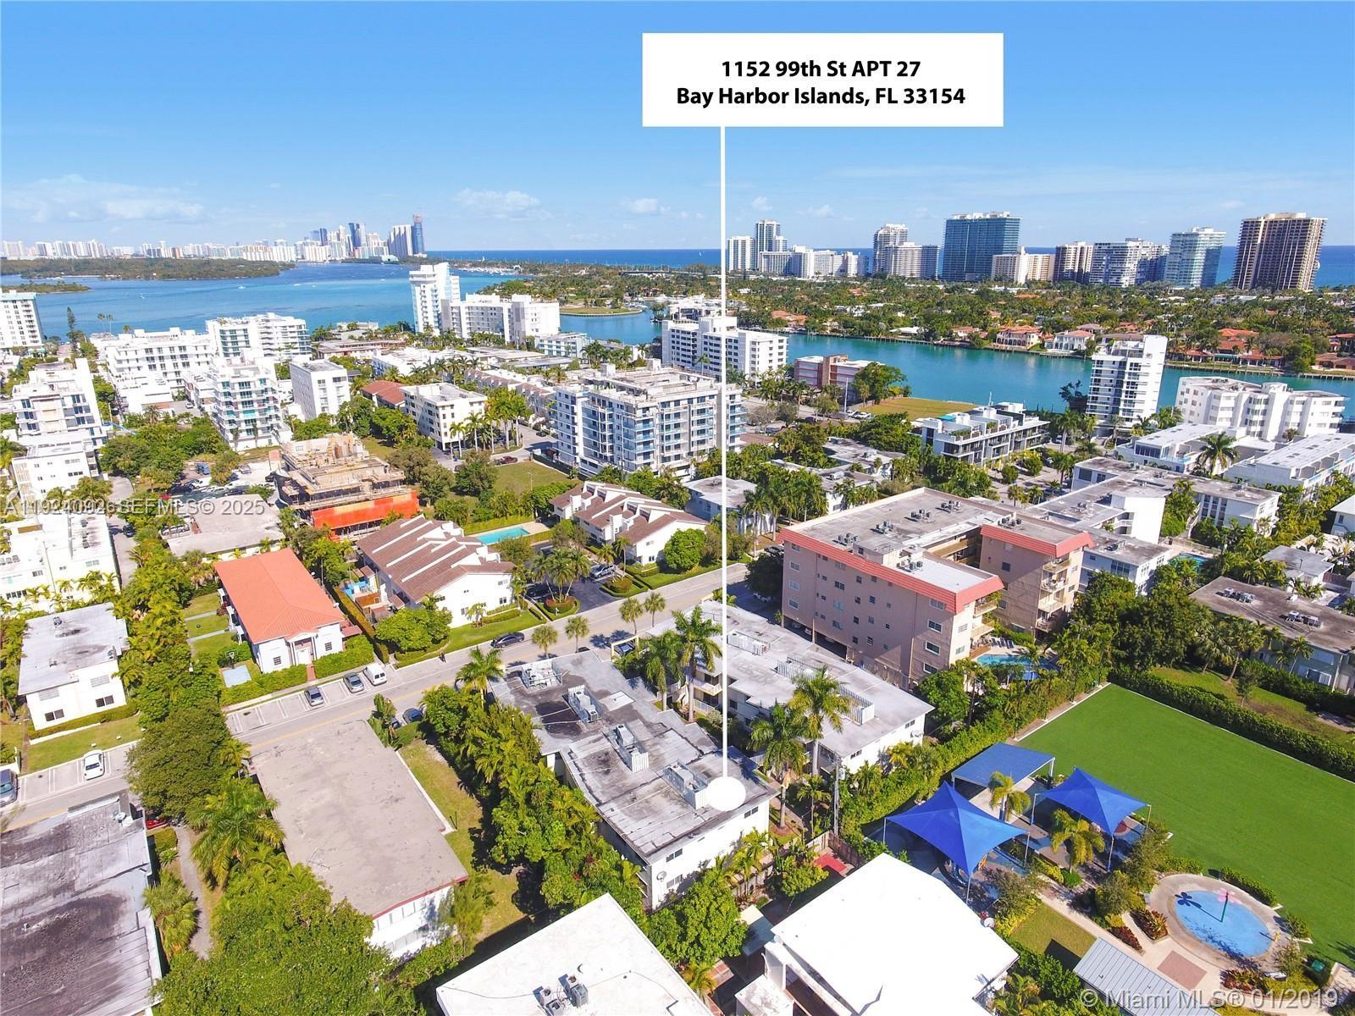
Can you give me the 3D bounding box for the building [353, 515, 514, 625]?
[{"bbox_3d":[-42.129,9.672,136.582,18.159,9.483,31.678,-14,23,-34],"label":"building"}]

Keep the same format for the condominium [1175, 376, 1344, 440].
[{"bbox_3d":[184.927,-32.292,250.800,27.000,14.300,41.000,-17,25,-41],"label":"condominium"}]

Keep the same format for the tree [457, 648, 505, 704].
[{"bbox_3d":[-24.649,22.206,98.645,5.650,9.584,5.650,0,18,0],"label":"tree"}]

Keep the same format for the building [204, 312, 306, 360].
[{"bbox_3d":[-225.600,-92.320,424.760,47.000,24.500,27.000,-8,20,-21],"label":"building"}]

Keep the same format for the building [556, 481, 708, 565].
[{"bbox_3d":[-10.890,1.780,162.630,17.200,9.700,32.200,-14,23,-34],"label":"building"}]

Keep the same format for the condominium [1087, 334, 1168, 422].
[{"bbox_3d":[141.352,-39.070,246.656,18.361,30.265,18.664,11,22,31],"label":"condominium"}]

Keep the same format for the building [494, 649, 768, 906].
[{"bbox_3d":[-6.916,27.150,88.059,15.760,5.820,36.640,-14,23,-34],"label":"building"}]

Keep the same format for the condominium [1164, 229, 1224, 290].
[{"bbox_3d":[566.284,-267.394,856.844,60.000,72.000,27.000,-13,22,-32],"label":"condominium"}]

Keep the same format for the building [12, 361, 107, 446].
[{"bbox_3d":[-175.957,-26.874,224.047,17.655,24.717,36.319,-14,23,-34],"label":"building"}]

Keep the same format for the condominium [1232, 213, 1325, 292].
[{"bbox_3d":[624.200,-260.550,816.490,34.000,86.000,59.000,-14,23,-34],"label":"condominium"}]

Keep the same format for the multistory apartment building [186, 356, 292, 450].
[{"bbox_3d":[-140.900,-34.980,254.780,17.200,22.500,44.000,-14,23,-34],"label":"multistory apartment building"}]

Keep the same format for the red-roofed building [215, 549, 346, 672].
[{"bbox_3d":[-65.970,14.940,128.790,12.700,6.800,39.100,-14,23,-34],"label":"red-roofed building"}]

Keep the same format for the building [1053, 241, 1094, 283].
[{"bbox_3d":[505.113,-308.804,1001.547,44.389,59.522,18.159,-9,20,-25],"label":"building"}]

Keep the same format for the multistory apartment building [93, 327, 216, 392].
[{"bbox_3d":[-229.989,-65.151,346.149,40.000,20.500,48.000,-13,22,-32],"label":"multistory apartment building"}]

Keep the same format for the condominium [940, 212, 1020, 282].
[{"bbox_3d":[424.180,-359.930,1101.770,38.000,96.000,92.000,-14,23,-34],"label":"condominium"}]

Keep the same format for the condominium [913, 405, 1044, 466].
[{"bbox_3d":[83.383,-19.064,216.383,42.876,12.106,17.150,-14,23,-34],"label":"condominium"}]

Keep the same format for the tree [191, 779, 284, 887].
[{"bbox_3d":[-40.426,31.606,73.168,7.667,8.071,7.667,0,18,0],"label":"tree"}]

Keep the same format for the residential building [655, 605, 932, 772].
[{"bbox_3d":[13.031,22.293,102.279,15.880,5.820,36.870,-14,23,-34],"label":"residential building"}]

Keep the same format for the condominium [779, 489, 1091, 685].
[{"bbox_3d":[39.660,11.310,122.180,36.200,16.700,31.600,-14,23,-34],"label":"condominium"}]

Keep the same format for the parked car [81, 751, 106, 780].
[{"bbox_3d":[-67.239,29.527,90.284,1.820,1.450,4.600,-13,22,-32],"label":"parked car"}]

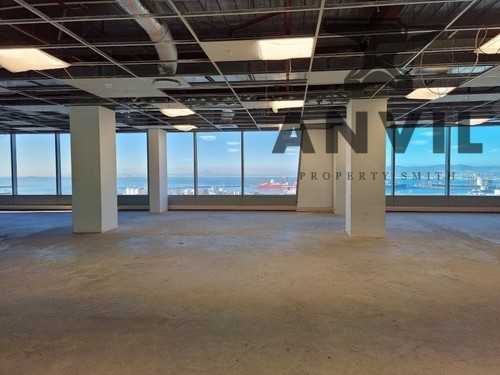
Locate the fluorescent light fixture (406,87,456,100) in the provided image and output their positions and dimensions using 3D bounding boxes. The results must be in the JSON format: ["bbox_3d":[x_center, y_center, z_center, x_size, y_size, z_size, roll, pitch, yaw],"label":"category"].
[{"bbox_3d":[3.058,-1.604,5.947,0.609,0.091,0.639,0,2,7],"label":"fluorescent light fixture"}]

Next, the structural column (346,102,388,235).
[{"bbox_3d":[2.243,-0.361,6.710,0.599,2.558,0.579,0,2,7],"label":"structural column"}]

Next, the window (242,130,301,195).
[{"bbox_3d":[0.672,-0.777,11.110,1.842,2.069,0.102,0,2,7],"label":"window"}]

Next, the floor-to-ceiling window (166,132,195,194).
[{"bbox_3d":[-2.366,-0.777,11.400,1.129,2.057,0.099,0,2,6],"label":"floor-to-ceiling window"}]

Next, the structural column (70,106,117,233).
[{"bbox_3d":[-3.316,-0.368,7.426,0.636,2.591,0.639,0,2,6],"label":"structural column"}]

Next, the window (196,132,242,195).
[{"bbox_3d":[-1.004,-0.771,11.245,1.534,2.039,0.099,0,2,6],"label":"window"}]

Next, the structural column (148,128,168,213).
[{"bbox_3d":[-2.913,-0.516,11.016,0.342,2.588,0.604,0,2,6],"label":"structural column"}]

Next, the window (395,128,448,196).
[{"bbox_3d":[5.199,-0.789,10.586,1.559,2.093,0.102,0,2,7],"label":"window"}]

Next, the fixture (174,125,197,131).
[{"bbox_3d":[-1.867,-1.743,9.993,0.591,0.108,0.591,0,2,6],"label":"fixture"}]

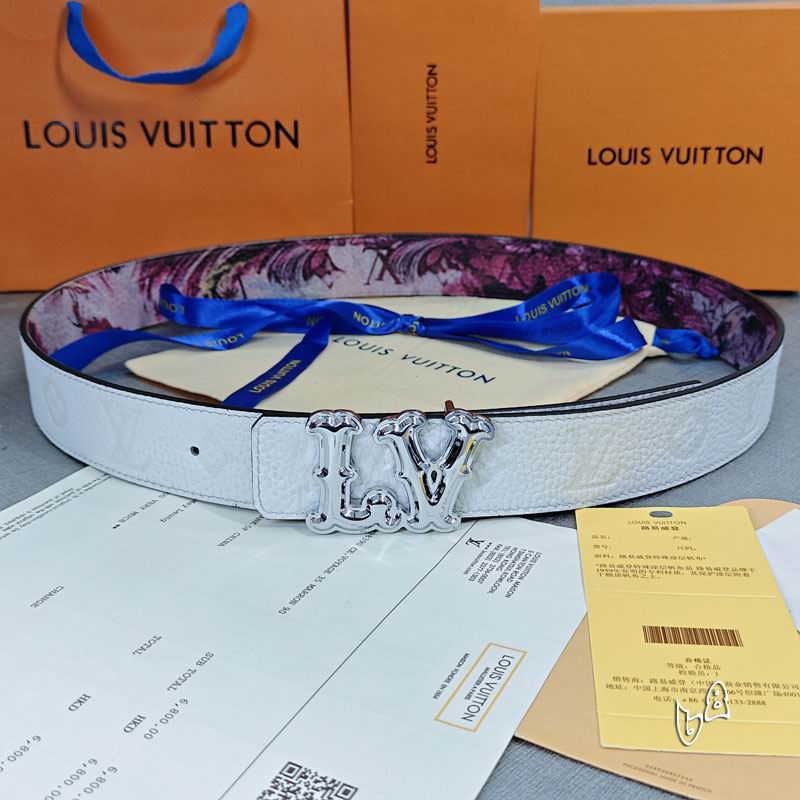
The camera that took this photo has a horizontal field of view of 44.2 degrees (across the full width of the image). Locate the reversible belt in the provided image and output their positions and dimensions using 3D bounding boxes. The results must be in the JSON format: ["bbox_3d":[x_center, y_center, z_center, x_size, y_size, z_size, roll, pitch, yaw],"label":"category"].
[{"bbox_3d":[-0.001,-0.030,0.505,0.372,0.043,0.321,0,22,0],"label":"reversible belt"}]

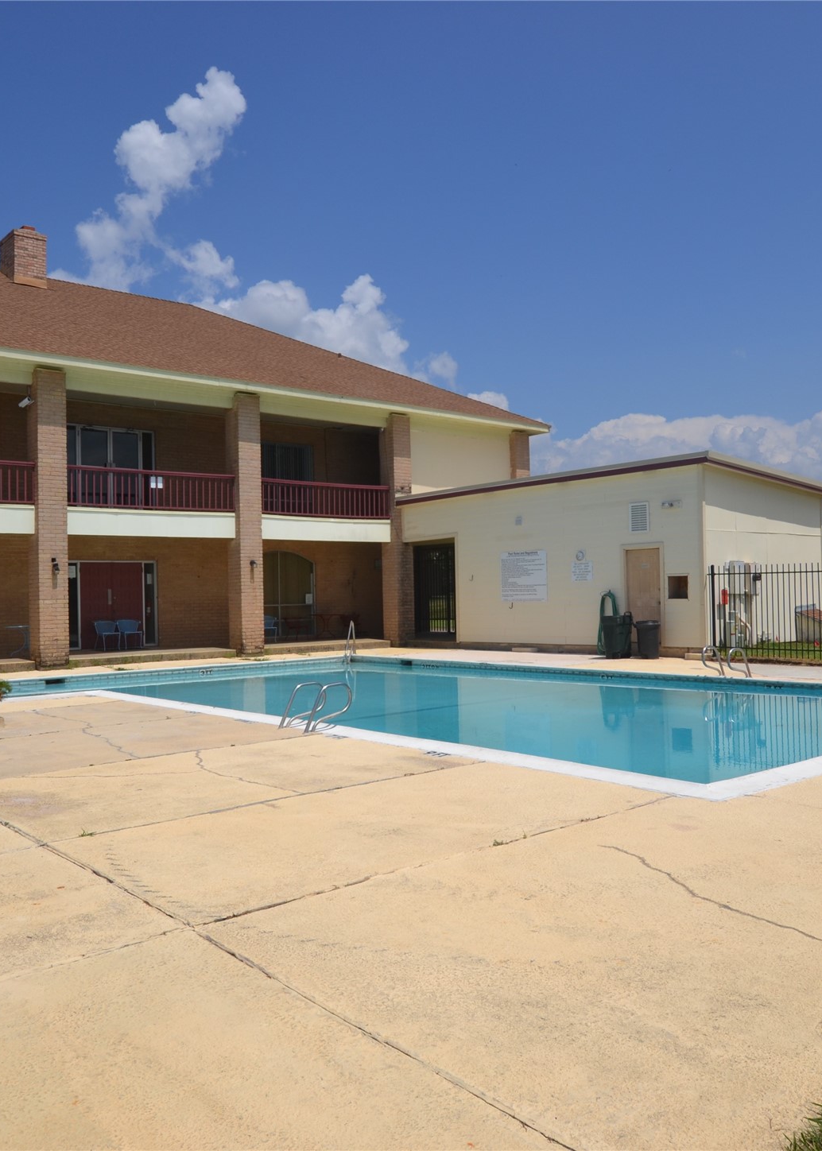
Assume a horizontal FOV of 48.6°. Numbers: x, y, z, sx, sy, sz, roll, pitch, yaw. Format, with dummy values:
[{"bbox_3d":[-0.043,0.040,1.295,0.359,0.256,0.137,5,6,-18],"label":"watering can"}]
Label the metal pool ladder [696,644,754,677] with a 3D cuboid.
[{"bbox_3d":[5.165,1.423,14.957,0.664,0.549,0.558,0,-2,-39],"label":"metal pool ladder"}]

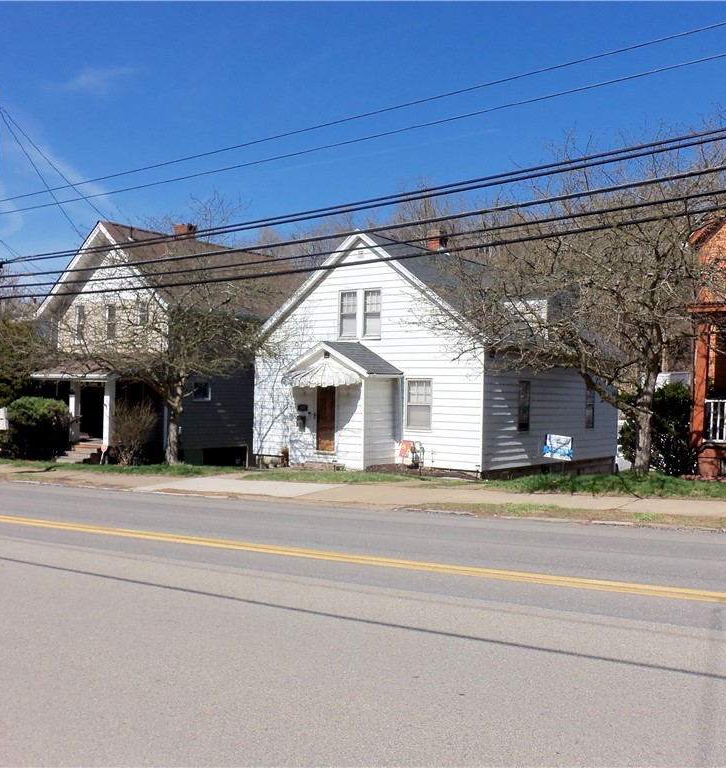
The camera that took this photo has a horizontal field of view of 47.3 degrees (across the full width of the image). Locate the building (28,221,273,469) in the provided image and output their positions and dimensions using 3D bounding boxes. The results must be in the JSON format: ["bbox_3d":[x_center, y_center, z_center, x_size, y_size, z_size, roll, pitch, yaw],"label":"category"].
[{"bbox_3d":[-7.568,-1.530,33.961,8.127,9.354,11.383,1,-1,37],"label":"building"}]

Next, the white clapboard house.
[{"bbox_3d":[2.231,-1.040,27.588,8.909,7.571,12.206,1,-1,37],"label":"white clapboard house"}]

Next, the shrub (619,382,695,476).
[{"bbox_3d":[6.609,1.011,18.400,1.650,2.030,1.500,1,-1,37],"label":"shrub"}]

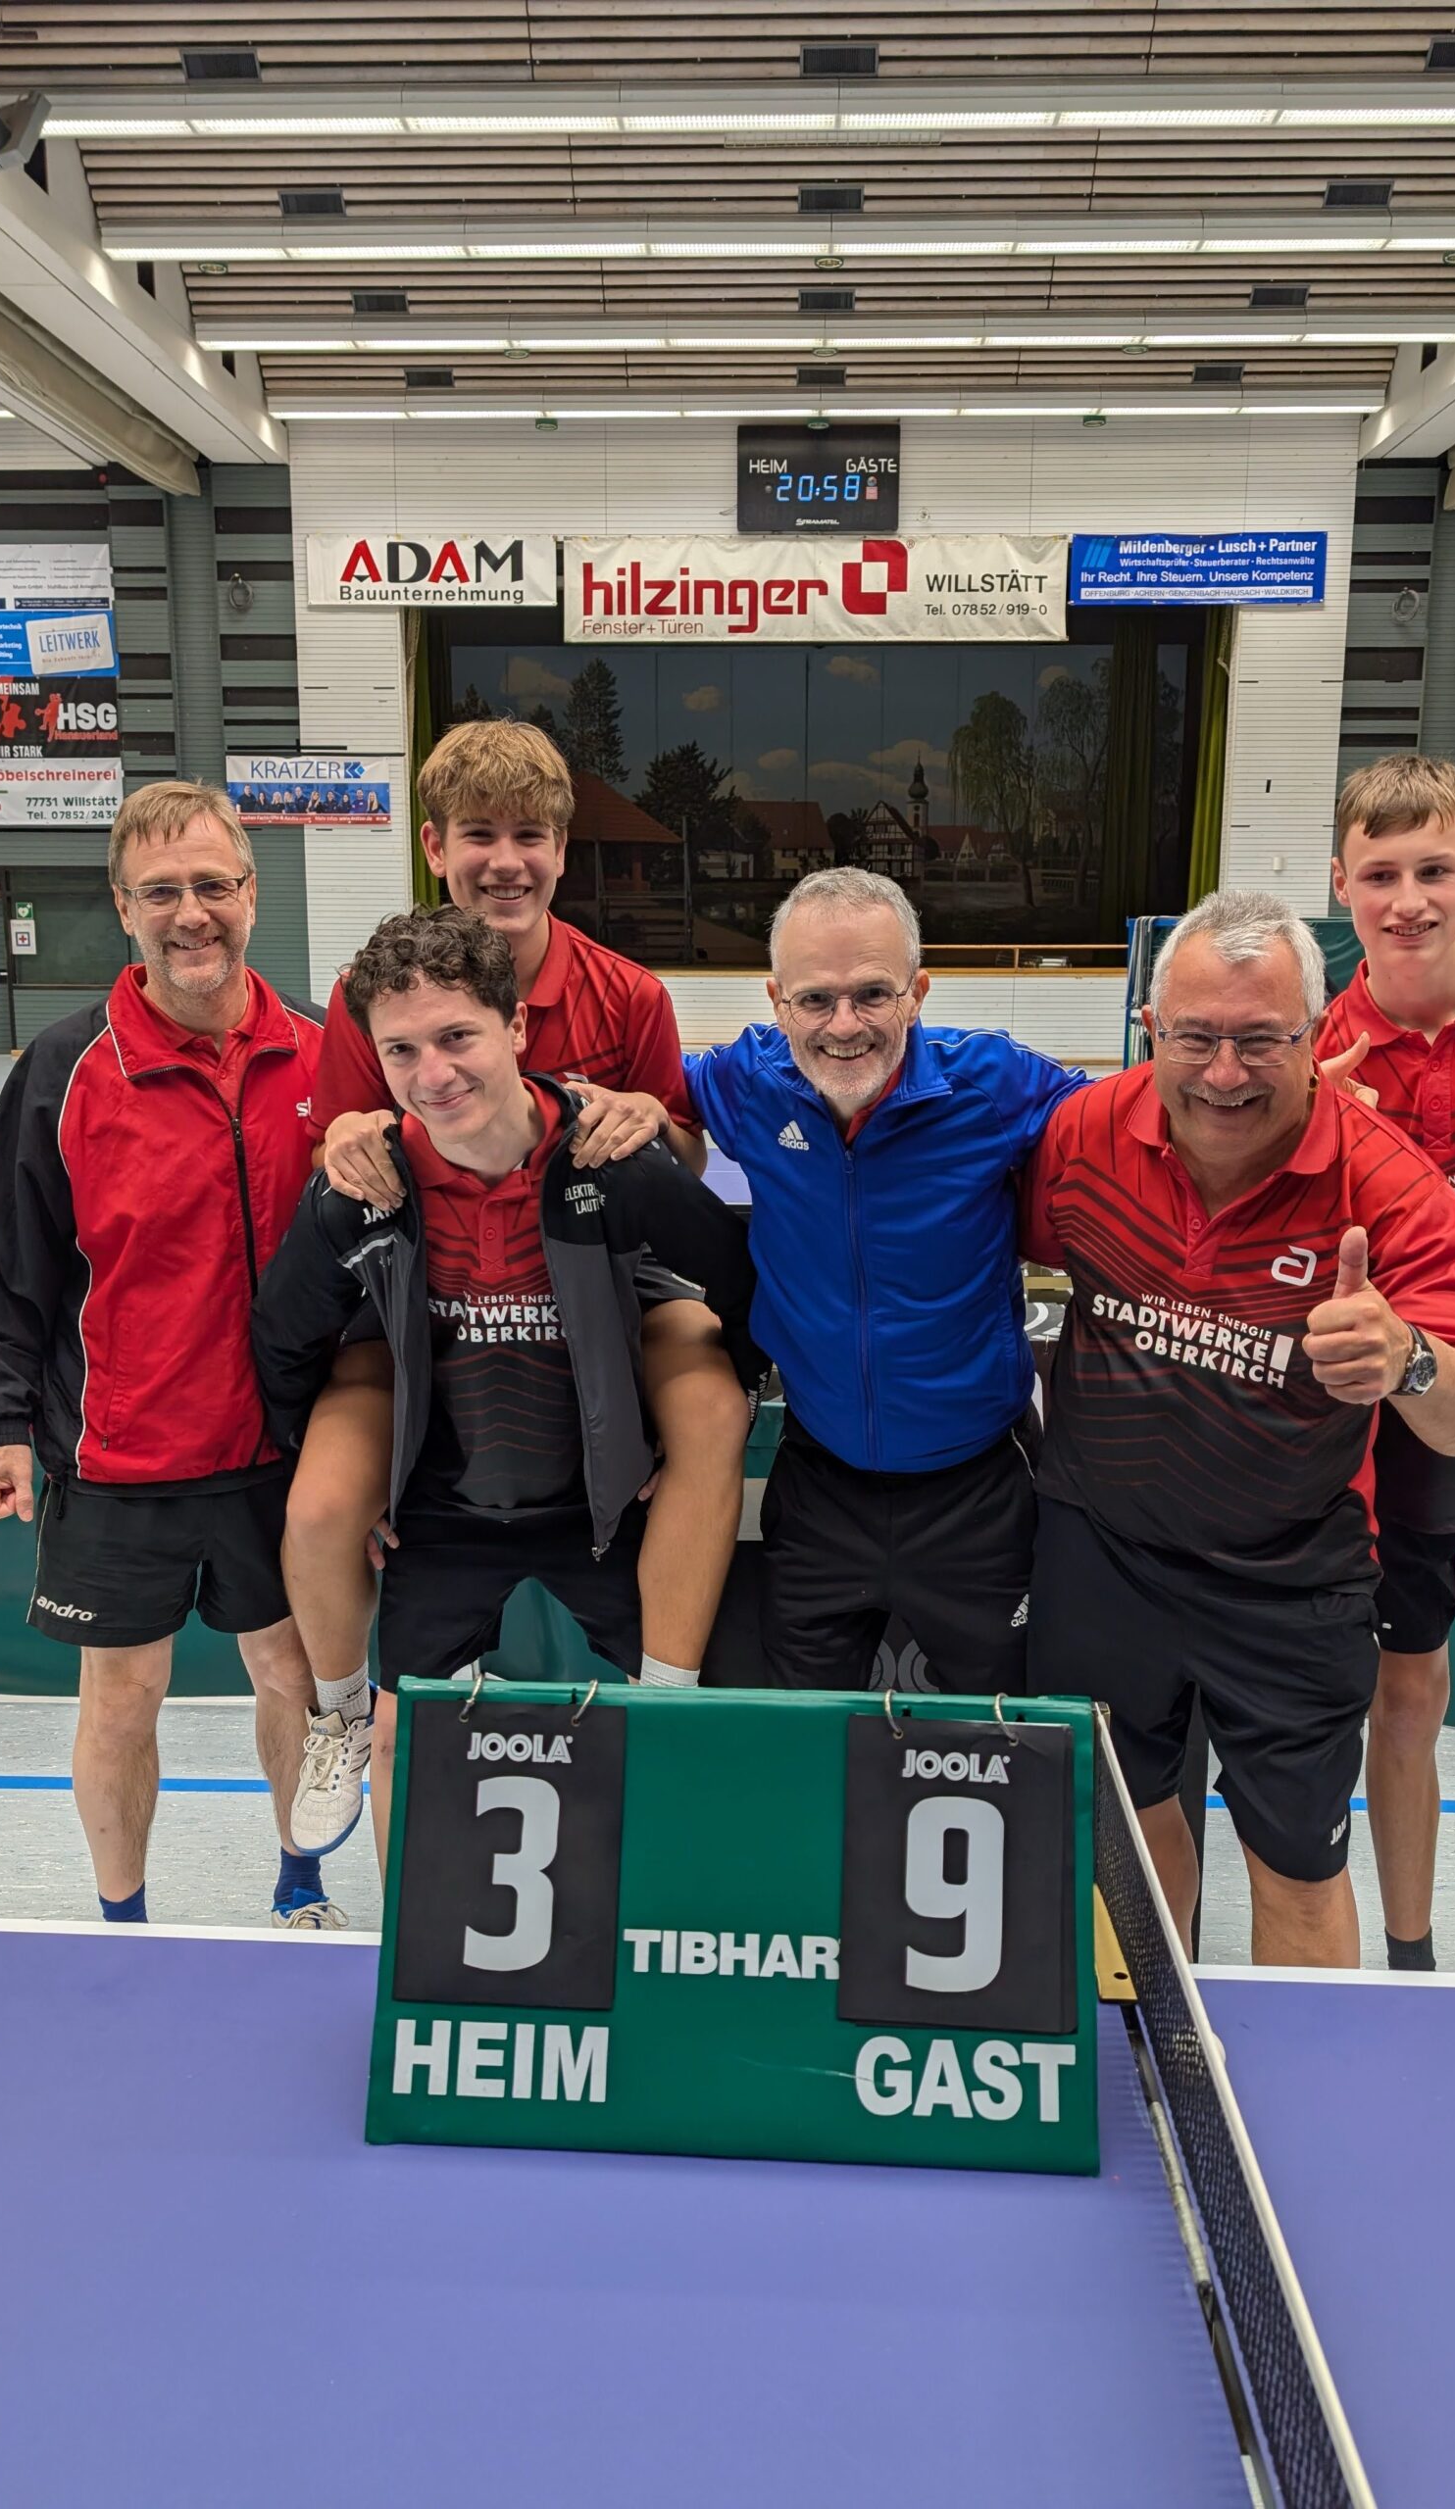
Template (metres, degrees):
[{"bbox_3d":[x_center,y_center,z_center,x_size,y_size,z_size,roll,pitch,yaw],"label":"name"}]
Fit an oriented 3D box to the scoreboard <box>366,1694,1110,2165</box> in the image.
[{"bbox_3d":[0.011,0.492,1.389,0.542,0.311,0.268,1,11,4],"label":"scoreboard"}]

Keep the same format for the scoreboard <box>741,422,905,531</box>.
[{"bbox_3d":[1.052,-8.893,20.049,1.852,1.150,0.150,1,11,2],"label":"scoreboard"}]

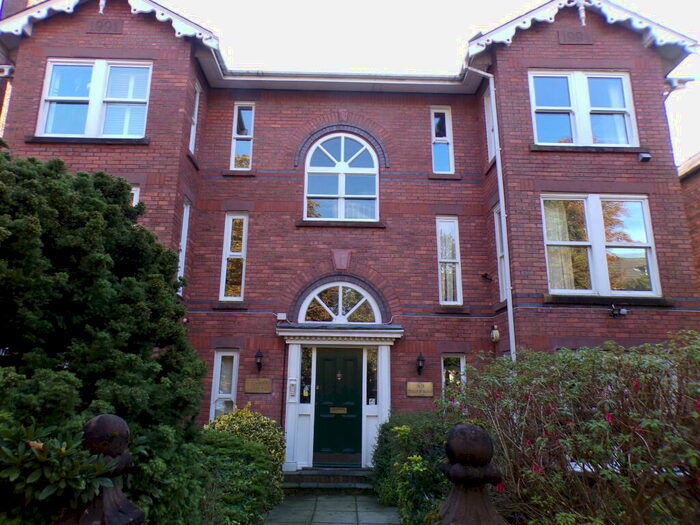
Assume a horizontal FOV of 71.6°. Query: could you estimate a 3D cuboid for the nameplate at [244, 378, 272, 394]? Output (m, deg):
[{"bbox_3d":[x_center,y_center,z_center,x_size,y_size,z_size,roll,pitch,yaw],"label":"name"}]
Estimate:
[{"bbox_3d":[-1.640,2.231,8.733,0.475,0.244,0.025,1,-14,-1],"label":"nameplate"}]

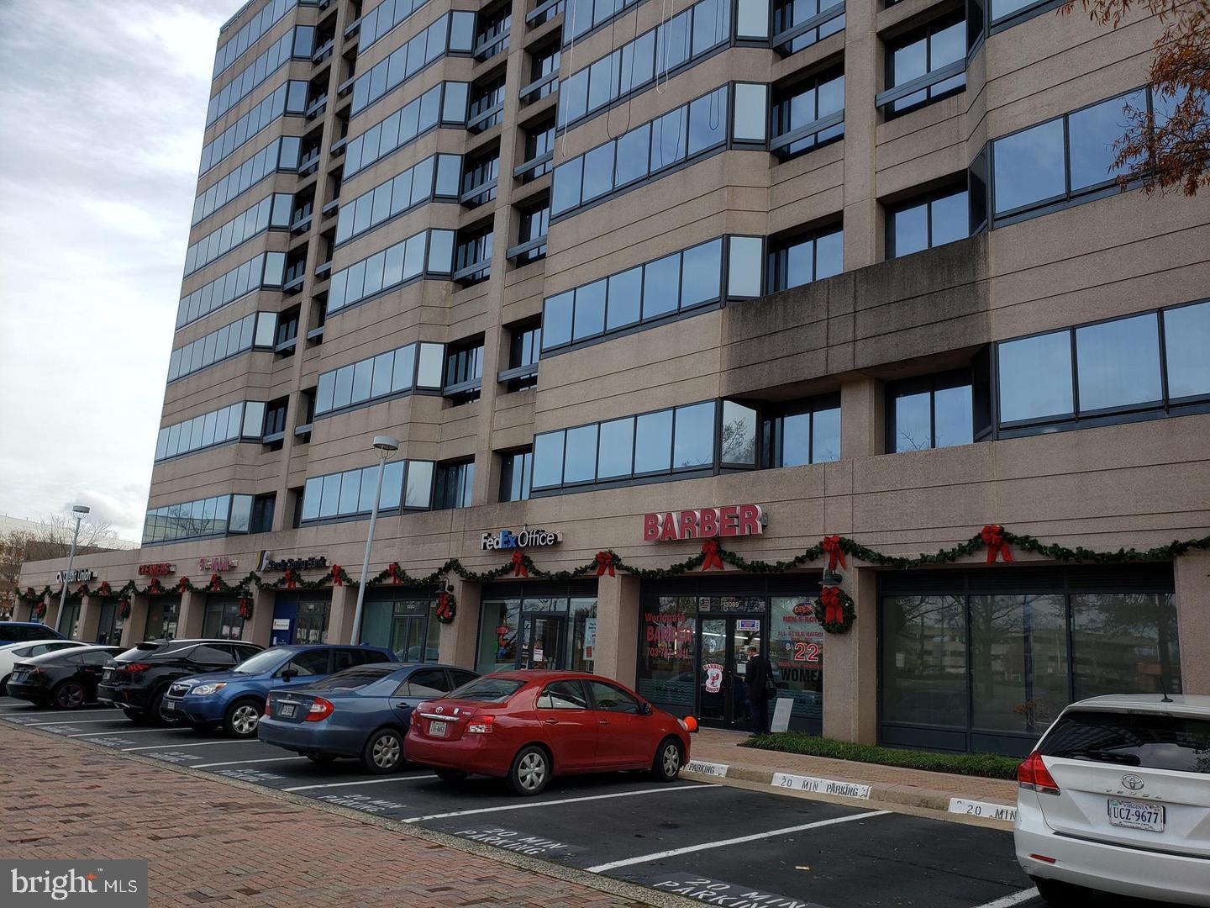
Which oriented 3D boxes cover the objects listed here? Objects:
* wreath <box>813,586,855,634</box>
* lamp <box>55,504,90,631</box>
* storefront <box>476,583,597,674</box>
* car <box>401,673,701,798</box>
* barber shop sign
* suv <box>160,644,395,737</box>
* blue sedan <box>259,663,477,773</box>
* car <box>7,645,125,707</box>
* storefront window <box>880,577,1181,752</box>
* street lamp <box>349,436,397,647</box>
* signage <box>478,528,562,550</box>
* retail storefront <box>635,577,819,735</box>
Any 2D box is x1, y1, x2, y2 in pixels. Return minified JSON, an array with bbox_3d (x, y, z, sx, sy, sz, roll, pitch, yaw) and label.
[{"bbox_3d":[4.310,2.937,17.060,0.860,0.880,0.250,-9,-16,43],"label":"wreath"},{"bbox_3d":[-20.996,5.351,35.600,0.650,6.600,0.650,-9,-16,43],"label":"lamp"},{"bbox_3d":[-1.716,5.026,23.862,5.350,3.340,0.350,-9,-18,43],"label":"storefront"},{"bbox_3d":[-0.582,3.692,12.328,1.710,1.450,4.320,-9,-16,44],"label":"car"},{"bbox_3d":[2.116,1.546,19.973,3.200,0.610,0.280,-9,-18,43],"label":"barber shop sign"},{"bbox_3d":[-6.054,4.583,17.746,1.800,1.700,4.600,-8,-16,42],"label":"suv"},{"bbox_3d":[-2.669,3.913,13.727,1.800,1.490,4.800,-8,-16,42],"label":"blue sedan"},{"bbox_3d":[-12.017,5.513,22.601,1.880,1.440,4.690,-9,-18,43],"label":"car"},{"bbox_3d":[7.087,3.564,15.631,5.250,3.240,0.350,-9,-18,43],"label":"storefront window"},{"bbox_3d":[-5.741,2.769,21.856,0.600,6.500,0.600,-8,-19,43],"label":"street lamp"},{"bbox_3d":[-2.169,2.183,23.644,2.920,0.500,0.300,-9,-16,43],"label":"signage"},{"bbox_3d":[2.674,4.191,19.501,5.300,3.280,0.400,-9,-16,43],"label":"retail storefront"}]

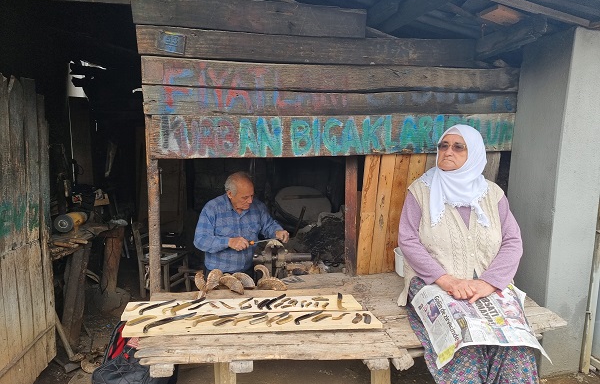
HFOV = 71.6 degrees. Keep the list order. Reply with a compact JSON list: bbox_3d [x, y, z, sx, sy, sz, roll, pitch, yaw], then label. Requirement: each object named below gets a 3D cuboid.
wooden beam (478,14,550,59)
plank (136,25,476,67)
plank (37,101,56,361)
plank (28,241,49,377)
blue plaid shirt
[{"bbox_3d":[1.264,-0.932,2.511,0.100,0.140,0.540,-1,7,-13],"label":"wooden beam"},{"bbox_3d":[0.133,-0.868,2.511,2.087,0.171,0.040,-2,7,-13],"label":"plank"},{"bbox_3d":[-1.395,0.203,2.295,0.025,1.465,0.090,-1,6,-4],"label":"plank"},{"bbox_3d":[-1.514,0.681,2.396,0.025,0.763,0.149,0,7,-9],"label":"plank"},{"bbox_3d":[-0.383,0.265,2.590,0.480,0.470,0.330,-5,11,-28],"label":"blue plaid shirt"}]

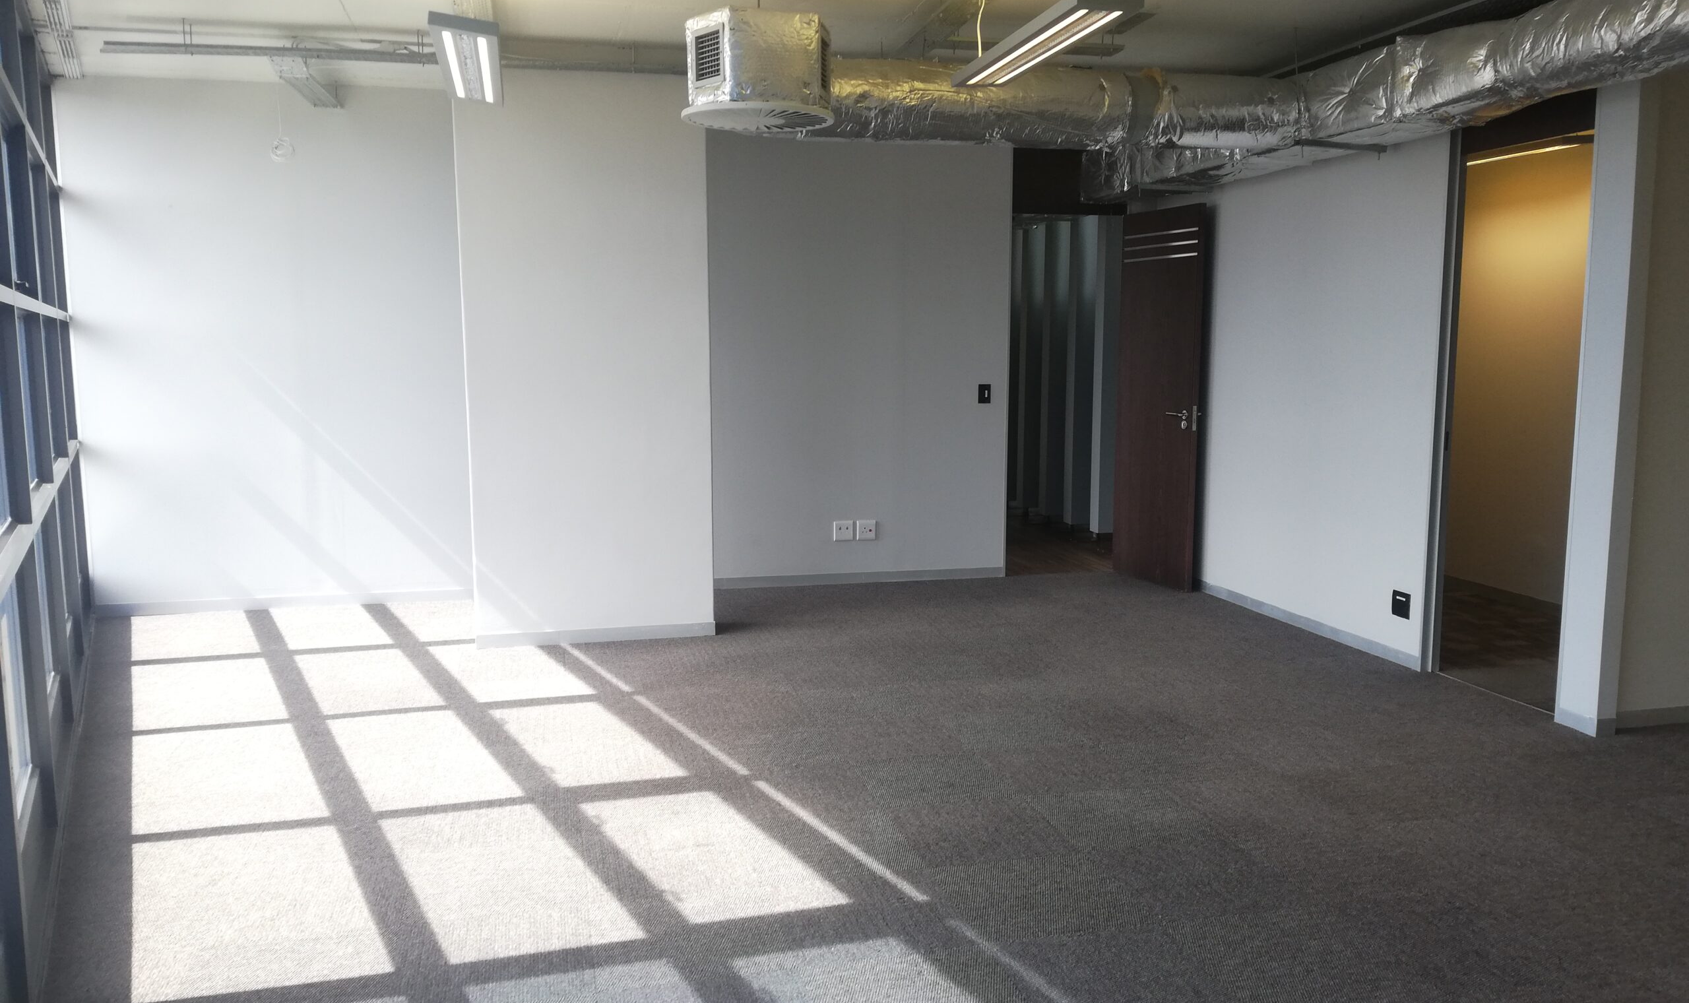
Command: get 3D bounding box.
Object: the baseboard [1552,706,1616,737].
[{"bbox_3d":[3.028,0.892,5.172,0.105,0.072,0.220,-2,7,-12],"label":"baseboard"}]

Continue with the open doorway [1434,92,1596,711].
[{"bbox_3d":[2.914,-0.365,5.525,0.110,2.480,0.800,-2,7,-12],"label":"open doorway"}]

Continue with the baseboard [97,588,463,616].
[{"bbox_3d":[-3.312,0.609,7.659,2.200,0.070,0.018,-2,7,-12],"label":"baseboard"}]

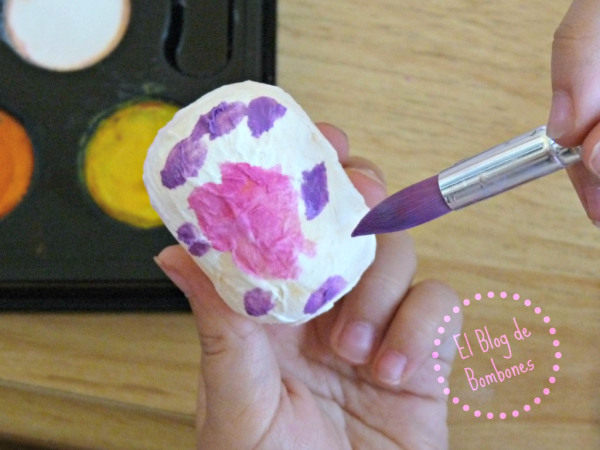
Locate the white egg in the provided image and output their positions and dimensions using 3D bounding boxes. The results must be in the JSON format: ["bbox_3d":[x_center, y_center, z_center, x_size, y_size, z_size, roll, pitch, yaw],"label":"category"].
[{"bbox_3d":[-0.008,-0.004,0.263,0.036,0.036,0.051,-36,90,0],"label":"white egg"}]

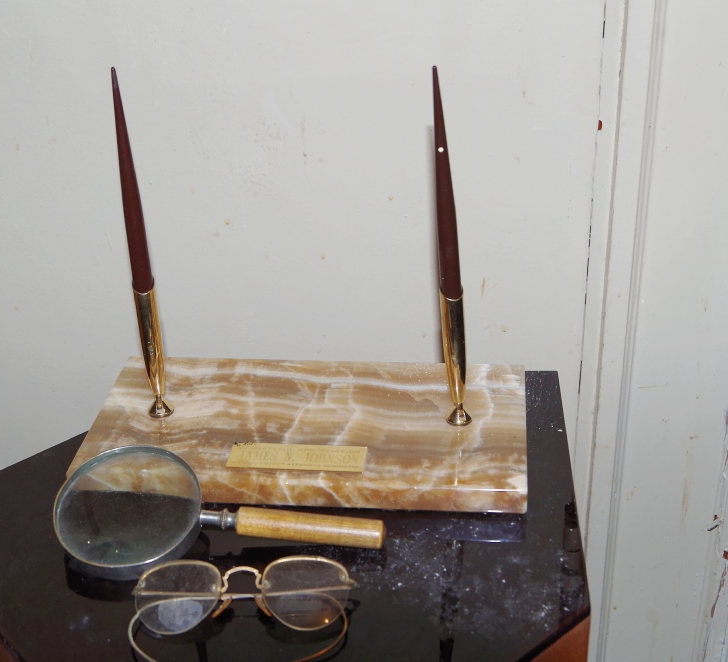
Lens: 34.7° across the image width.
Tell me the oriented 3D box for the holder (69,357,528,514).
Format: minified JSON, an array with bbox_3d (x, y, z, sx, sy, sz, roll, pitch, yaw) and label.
[{"bbox_3d":[-0.032,0.058,0.689,0.254,0.018,0.126,1,30,6],"label":"holder"}]

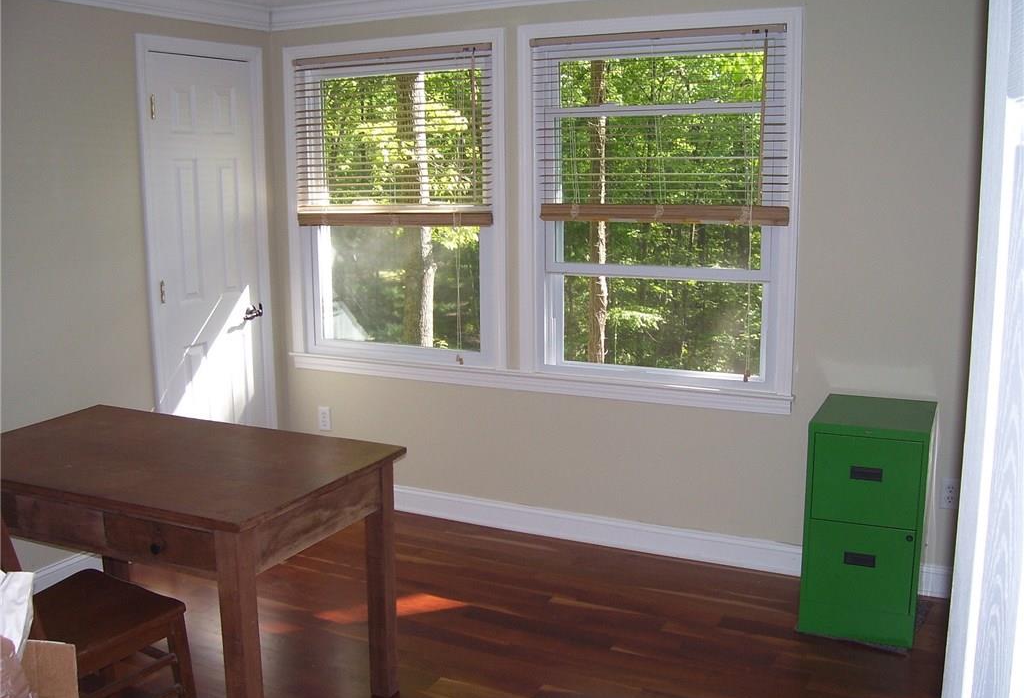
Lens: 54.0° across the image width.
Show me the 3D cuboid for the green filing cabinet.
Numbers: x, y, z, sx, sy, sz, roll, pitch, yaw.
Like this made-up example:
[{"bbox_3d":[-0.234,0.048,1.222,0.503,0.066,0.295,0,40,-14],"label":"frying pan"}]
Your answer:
[{"bbox_3d":[1.236,0.575,3.476,0.384,0.749,0.458,4,11,25],"label":"green filing cabinet"}]

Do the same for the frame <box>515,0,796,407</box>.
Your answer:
[{"bbox_3d":[0.553,-0.532,3.923,1.146,1.495,0.110,5,12,26],"label":"frame"}]

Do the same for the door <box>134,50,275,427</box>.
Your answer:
[{"bbox_3d":[-1.308,-0.260,4.387,0.070,2.137,0.761,5,12,26],"label":"door"}]

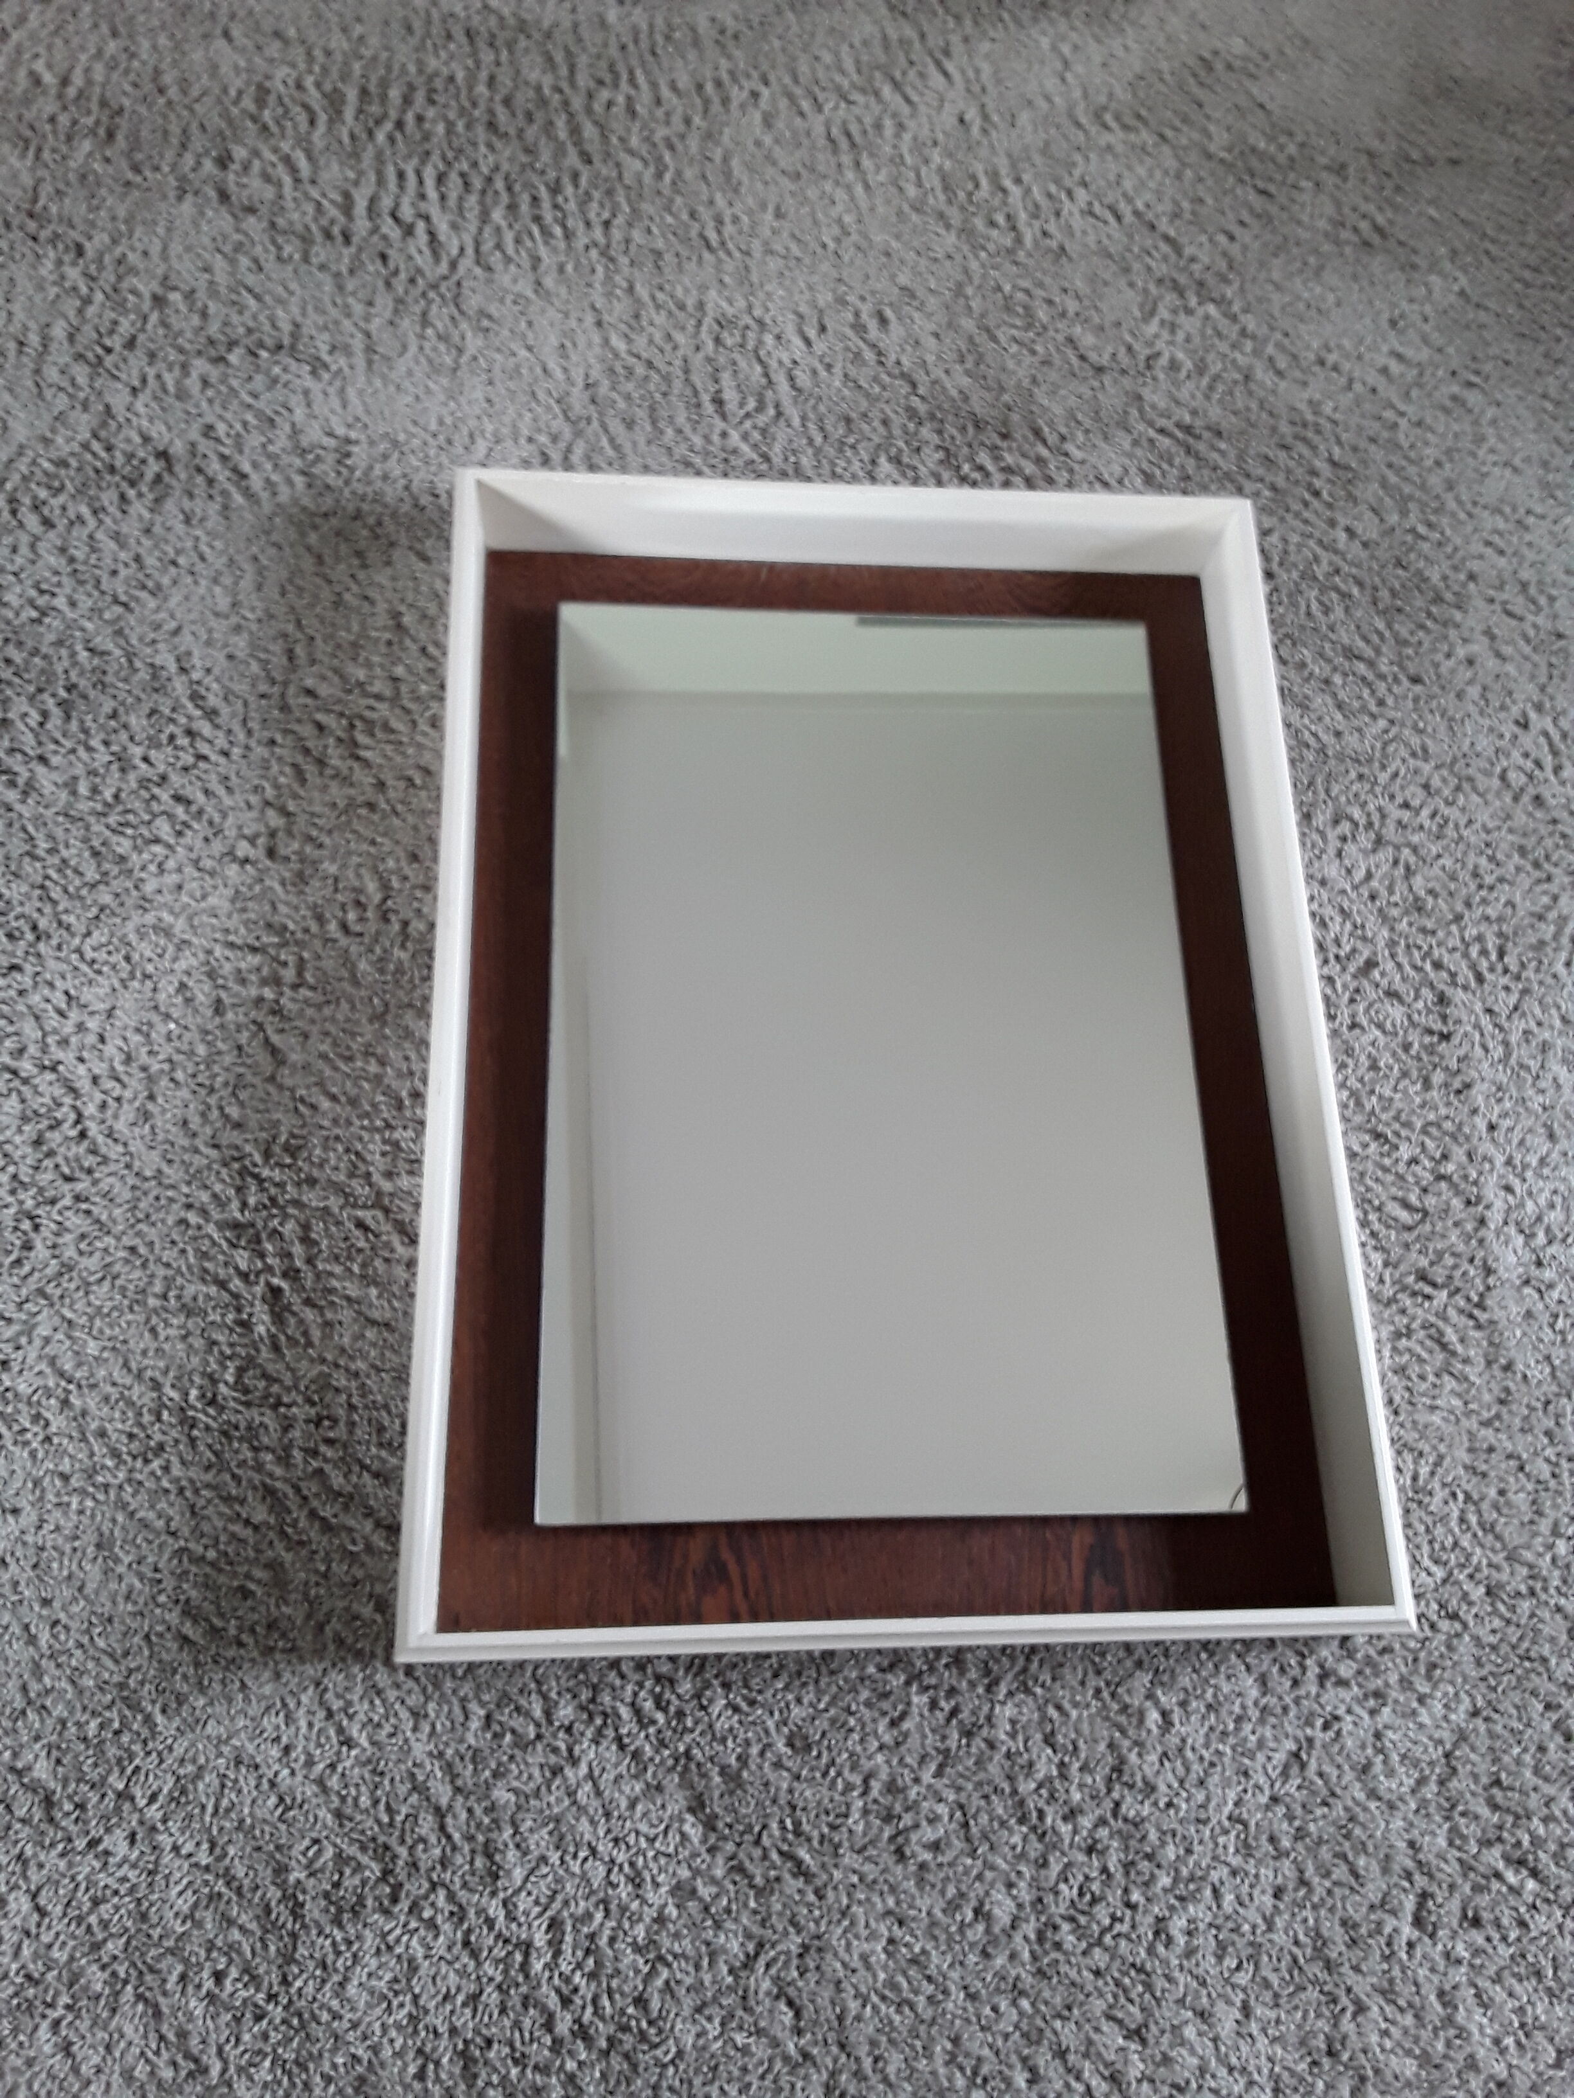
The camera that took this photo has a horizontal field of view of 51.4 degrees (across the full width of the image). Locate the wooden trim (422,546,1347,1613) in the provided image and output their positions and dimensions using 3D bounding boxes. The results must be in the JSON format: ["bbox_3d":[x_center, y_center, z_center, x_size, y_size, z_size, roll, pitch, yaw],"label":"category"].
[{"bbox_3d":[0.062,-0.009,1.203,0.589,0.020,0.819,0,70,-5],"label":"wooden trim"}]

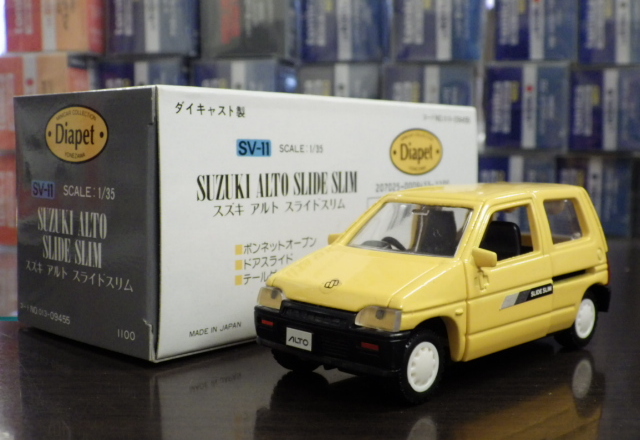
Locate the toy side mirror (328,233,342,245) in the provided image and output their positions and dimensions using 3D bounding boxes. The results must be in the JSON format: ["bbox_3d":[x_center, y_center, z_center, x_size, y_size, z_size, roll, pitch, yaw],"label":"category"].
[{"bbox_3d":[0.004,0.005,0.221,0.005,0.004,0.002,6,8,44],"label":"toy side mirror"}]

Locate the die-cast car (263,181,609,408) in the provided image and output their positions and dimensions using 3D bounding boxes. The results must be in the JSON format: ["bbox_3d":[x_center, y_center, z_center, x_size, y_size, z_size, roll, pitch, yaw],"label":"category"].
[{"bbox_3d":[0.030,0.013,0.218,0.047,0.041,0.092,6,8,44],"label":"die-cast car"}]

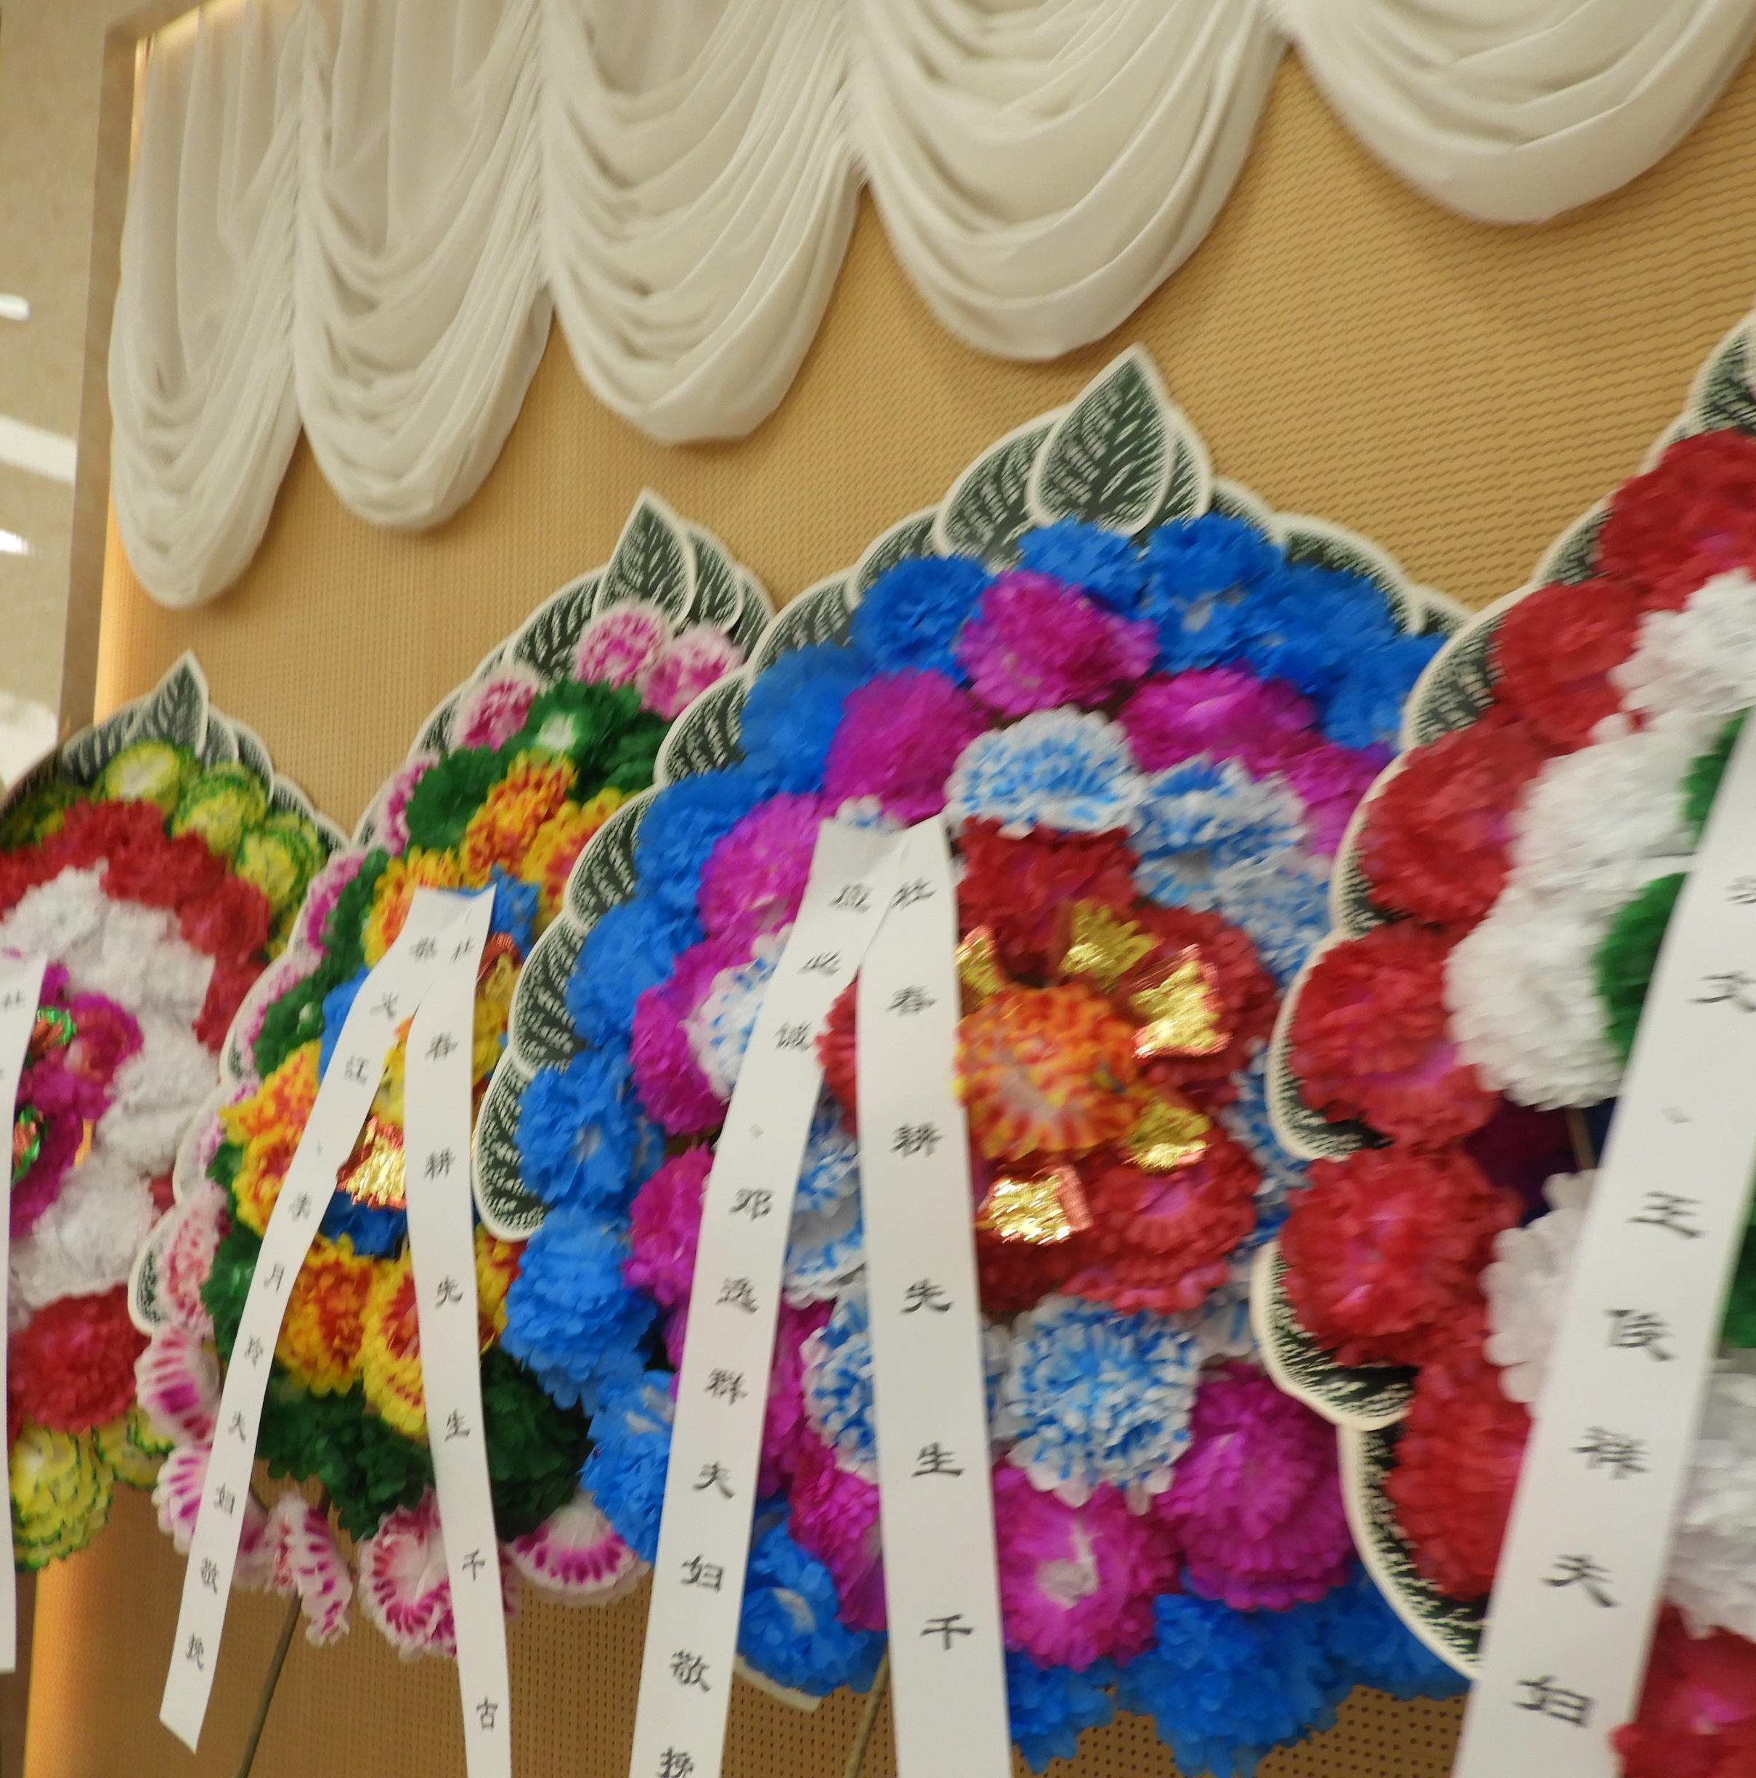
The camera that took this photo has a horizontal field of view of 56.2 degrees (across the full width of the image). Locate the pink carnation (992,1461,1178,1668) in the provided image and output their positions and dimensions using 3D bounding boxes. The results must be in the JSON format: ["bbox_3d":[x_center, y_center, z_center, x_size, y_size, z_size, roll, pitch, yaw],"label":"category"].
[{"bbox_3d":[0.172,0.571,1.401,0.166,0.166,0.086,-4,-22,22],"label":"pink carnation"}]

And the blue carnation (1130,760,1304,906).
[{"bbox_3d":[0.281,-0.045,1.366,0.145,0.145,0.110,-5,-23,27],"label":"blue carnation"}]

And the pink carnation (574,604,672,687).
[{"bbox_3d":[-0.308,-0.292,1.989,0.125,0.125,0.100,-6,-34,33],"label":"pink carnation"}]

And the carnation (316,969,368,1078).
[{"bbox_3d":[-0.603,0.160,1.937,0.140,0.140,0.110,-7,-28,36],"label":"carnation"}]

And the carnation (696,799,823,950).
[{"bbox_3d":[-0.128,-0.024,1.776,0.164,0.164,0.085,-4,-22,22],"label":"carnation"}]

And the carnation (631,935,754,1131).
[{"bbox_3d":[-0.175,0.139,1.592,0.165,0.165,0.125,-6,-22,34],"label":"carnation"}]

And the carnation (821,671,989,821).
[{"bbox_3d":[0.025,-0.159,1.764,0.173,0.173,0.090,-4,-22,22],"label":"carnation"}]

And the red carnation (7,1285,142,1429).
[{"bbox_3d":[-1.011,0.598,2.075,0.170,0.170,0.135,-3,-23,20],"label":"red carnation"}]

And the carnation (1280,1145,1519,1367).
[{"bbox_3d":[0.404,0.284,1.284,0.171,0.171,0.089,-4,-22,22],"label":"carnation"}]

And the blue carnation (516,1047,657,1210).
[{"bbox_3d":[-0.315,0.251,1.745,0.167,0.167,0.087,-4,-22,22],"label":"blue carnation"}]

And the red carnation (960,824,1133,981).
[{"bbox_3d":[0.147,0.010,1.413,0.150,0.150,0.110,-5,-22,29],"label":"red carnation"}]

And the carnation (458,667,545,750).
[{"bbox_3d":[-0.476,-0.226,2.077,0.125,0.125,0.100,-6,-33,36],"label":"carnation"}]

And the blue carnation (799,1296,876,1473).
[{"bbox_3d":[0.015,0.453,1.518,0.171,0.171,0.089,-4,-22,22],"label":"blue carnation"}]

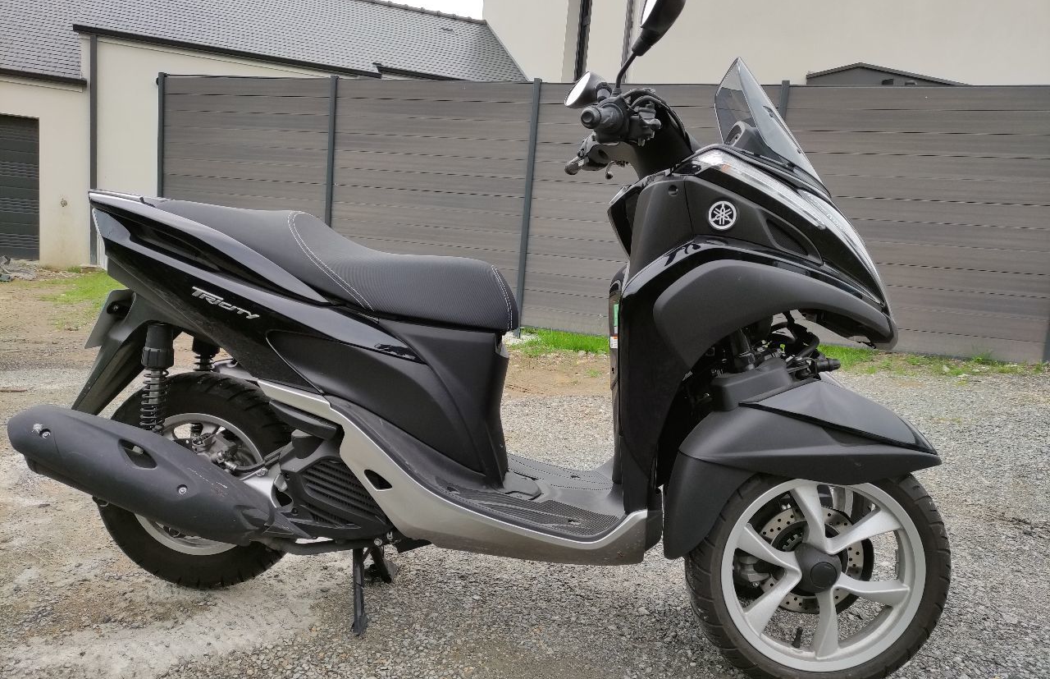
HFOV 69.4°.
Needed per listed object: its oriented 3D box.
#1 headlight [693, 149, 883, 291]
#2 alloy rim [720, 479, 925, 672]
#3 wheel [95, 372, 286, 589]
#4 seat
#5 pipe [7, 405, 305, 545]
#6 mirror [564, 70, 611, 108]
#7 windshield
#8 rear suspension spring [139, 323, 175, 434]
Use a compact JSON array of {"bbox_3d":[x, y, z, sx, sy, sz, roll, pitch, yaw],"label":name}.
[{"bbox_3d":[0.539,-0.243,1.605,0.440,0.250,0.340,4,5,4],"label":"headlight"},{"bbox_3d":[0.566,0.439,1.458,0.385,0.385,0.075,4,5,1],"label":"alloy rim"},{"bbox_3d":[-0.735,0.323,1.749,0.505,0.505,0.115,4,5,4],"label":"wheel"},{"bbox_3d":[-0.426,-0.169,1.685,0.850,0.235,0.310,4,5,4],"label":"seat"},{"bbox_3d":[-0.769,0.276,1.581,0.610,0.165,0.135,21,6,2],"label":"pipe"},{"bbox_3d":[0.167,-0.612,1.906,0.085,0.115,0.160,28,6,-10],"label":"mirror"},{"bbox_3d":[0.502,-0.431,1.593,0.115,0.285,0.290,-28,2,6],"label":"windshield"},{"bbox_3d":[-0.783,0.096,1.613,0.070,0.260,0.070,4,5,4],"label":"rear suspension spring"}]

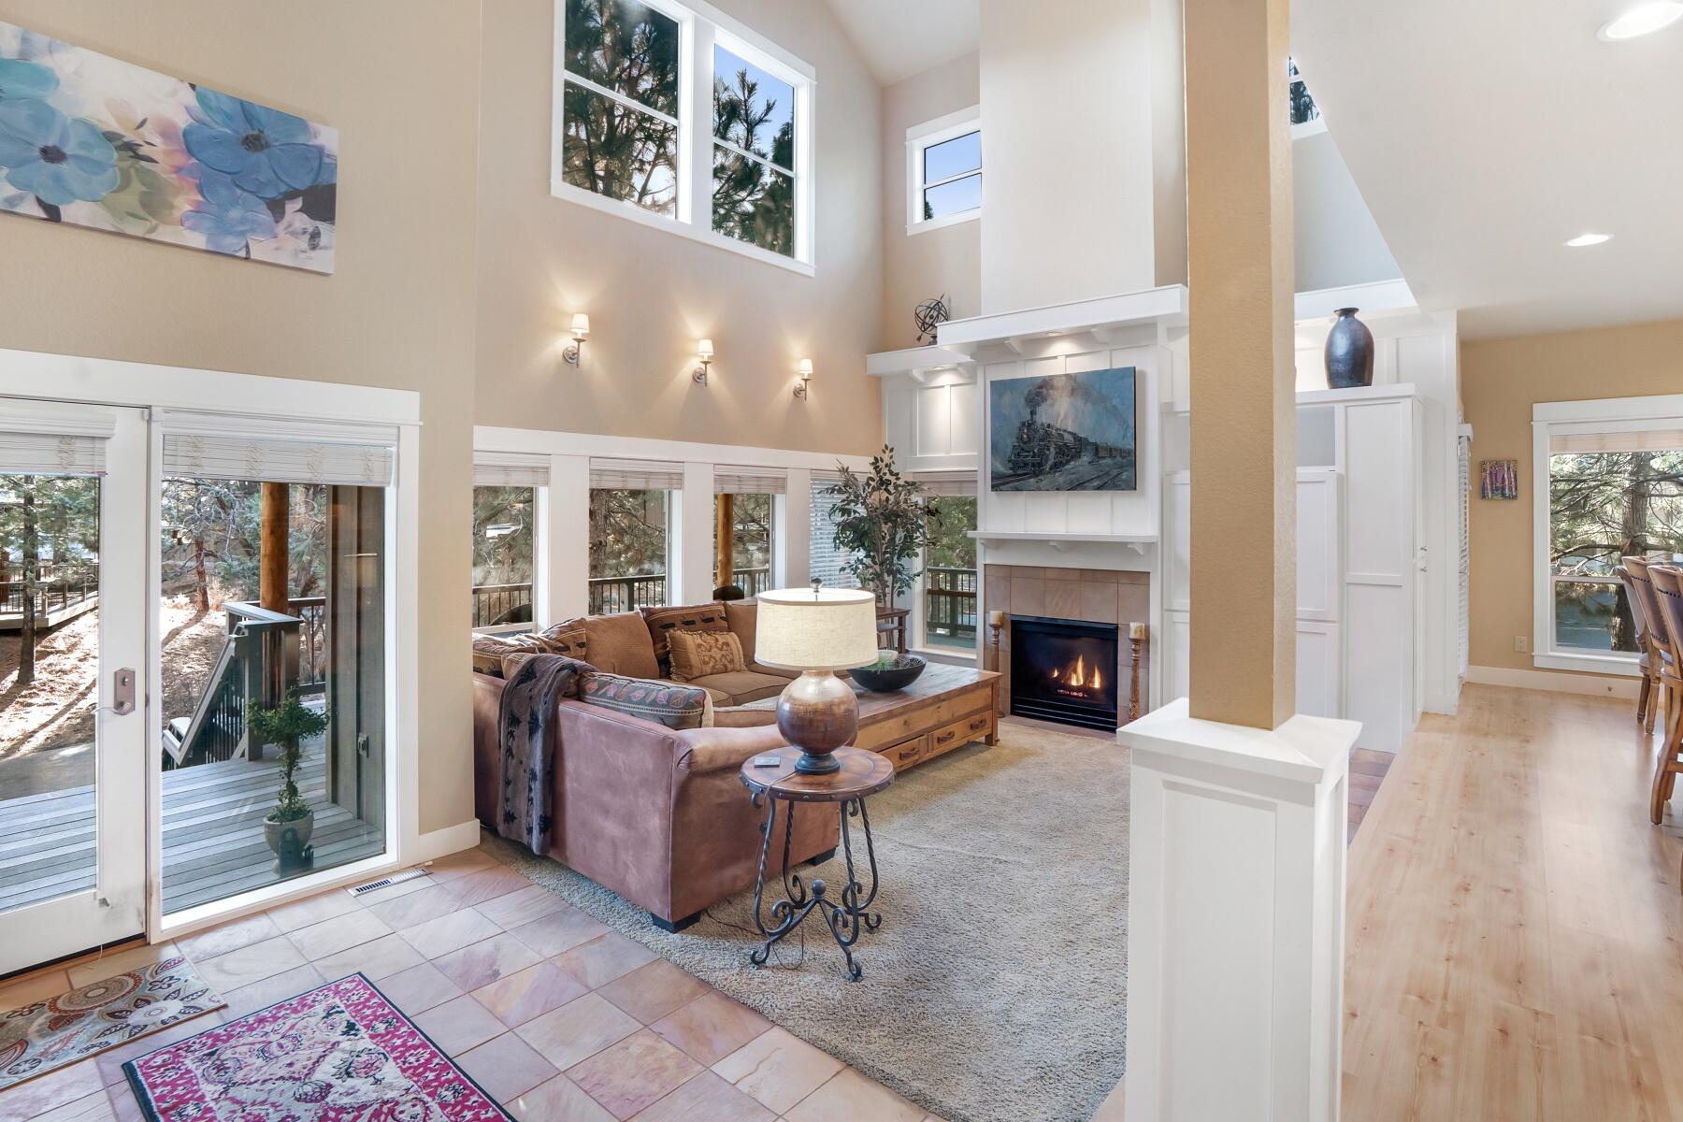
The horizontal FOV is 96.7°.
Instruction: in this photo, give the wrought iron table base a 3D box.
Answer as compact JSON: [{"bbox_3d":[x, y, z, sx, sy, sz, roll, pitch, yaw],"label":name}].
[{"bbox_3d":[-0.087,1.145,2.840,0.430,0.635,0.430,1,2,13],"label":"wrought iron table base"}]

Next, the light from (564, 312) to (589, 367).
[{"bbox_3d":[-1.816,-1.520,5.143,0.125,0.350,0.185,-2,3,-45],"label":"light"}]

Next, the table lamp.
[{"bbox_3d":[-0.092,0.442,2.840,0.483,0.717,0.483,0,3,0],"label":"table lamp"}]

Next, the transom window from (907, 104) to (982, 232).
[{"bbox_3d":[1.020,-3.755,7.200,0.920,1.060,0.080,2,2,35],"label":"transom window"}]

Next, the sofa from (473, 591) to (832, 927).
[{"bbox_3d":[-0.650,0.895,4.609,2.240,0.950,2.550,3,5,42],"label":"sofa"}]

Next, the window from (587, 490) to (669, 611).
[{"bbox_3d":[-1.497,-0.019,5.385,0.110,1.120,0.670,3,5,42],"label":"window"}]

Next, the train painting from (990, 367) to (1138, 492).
[{"bbox_3d":[1.678,-0.998,5.731,1.120,0.870,0.050,3,4,37],"label":"train painting"}]

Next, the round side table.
[{"bbox_3d":[-0.087,1.125,2.840,0.580,0.675,0.580,0,2,0],"label":"round side table"}]

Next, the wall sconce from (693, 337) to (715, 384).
[{"bbox_3d":[-1.082,-1.564,5.870,0.125,0.350,0.185,-2,3,-45],"label":"wall sconce"}]

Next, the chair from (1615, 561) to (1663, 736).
[{"bbox_3d":[5.649,0.619,5.032,0.620,1.070,0.500,2,4,35],"label":"chair"}]

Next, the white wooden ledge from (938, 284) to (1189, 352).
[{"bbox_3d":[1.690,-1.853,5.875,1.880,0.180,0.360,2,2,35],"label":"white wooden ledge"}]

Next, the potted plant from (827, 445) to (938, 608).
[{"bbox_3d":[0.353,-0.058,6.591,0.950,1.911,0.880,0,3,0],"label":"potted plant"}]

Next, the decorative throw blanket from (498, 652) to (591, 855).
[{"bbox_3d":[-1.454,0.935,3.793,0.730,0.870,0.400,3,5,42],"label":"decorative throw blanket"}]

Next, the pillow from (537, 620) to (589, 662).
[{"bbox_3d":[-1.700,0.545,4.580,0.390,0.370,0.160,-2,-9,-45],"label":"pillow"}]

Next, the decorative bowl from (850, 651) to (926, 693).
[{"bbox_3d":[0.312,0.756,5.000,0.520,0.165,0.520,0,2,0],"label":"decorative bowl"}]

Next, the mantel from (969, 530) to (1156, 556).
[{"bbox_3d":[1.653,-0.136,5.715,1.400,0.160,0.200,3,4,37],"label":"mantel"}]

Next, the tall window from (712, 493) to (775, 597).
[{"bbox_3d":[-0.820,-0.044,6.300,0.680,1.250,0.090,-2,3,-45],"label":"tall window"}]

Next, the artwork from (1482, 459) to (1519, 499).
[{"bbox_3d":[5.635,-0.698,6.404,0.260,0.340,0.040,3,4,37],"label":"artwork"}]

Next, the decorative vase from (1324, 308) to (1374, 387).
[{"bbox_3d":[3.522,-1.470,5.190,0.290,0.585,0.290,2,2,35],"label":"decorative vase"}]

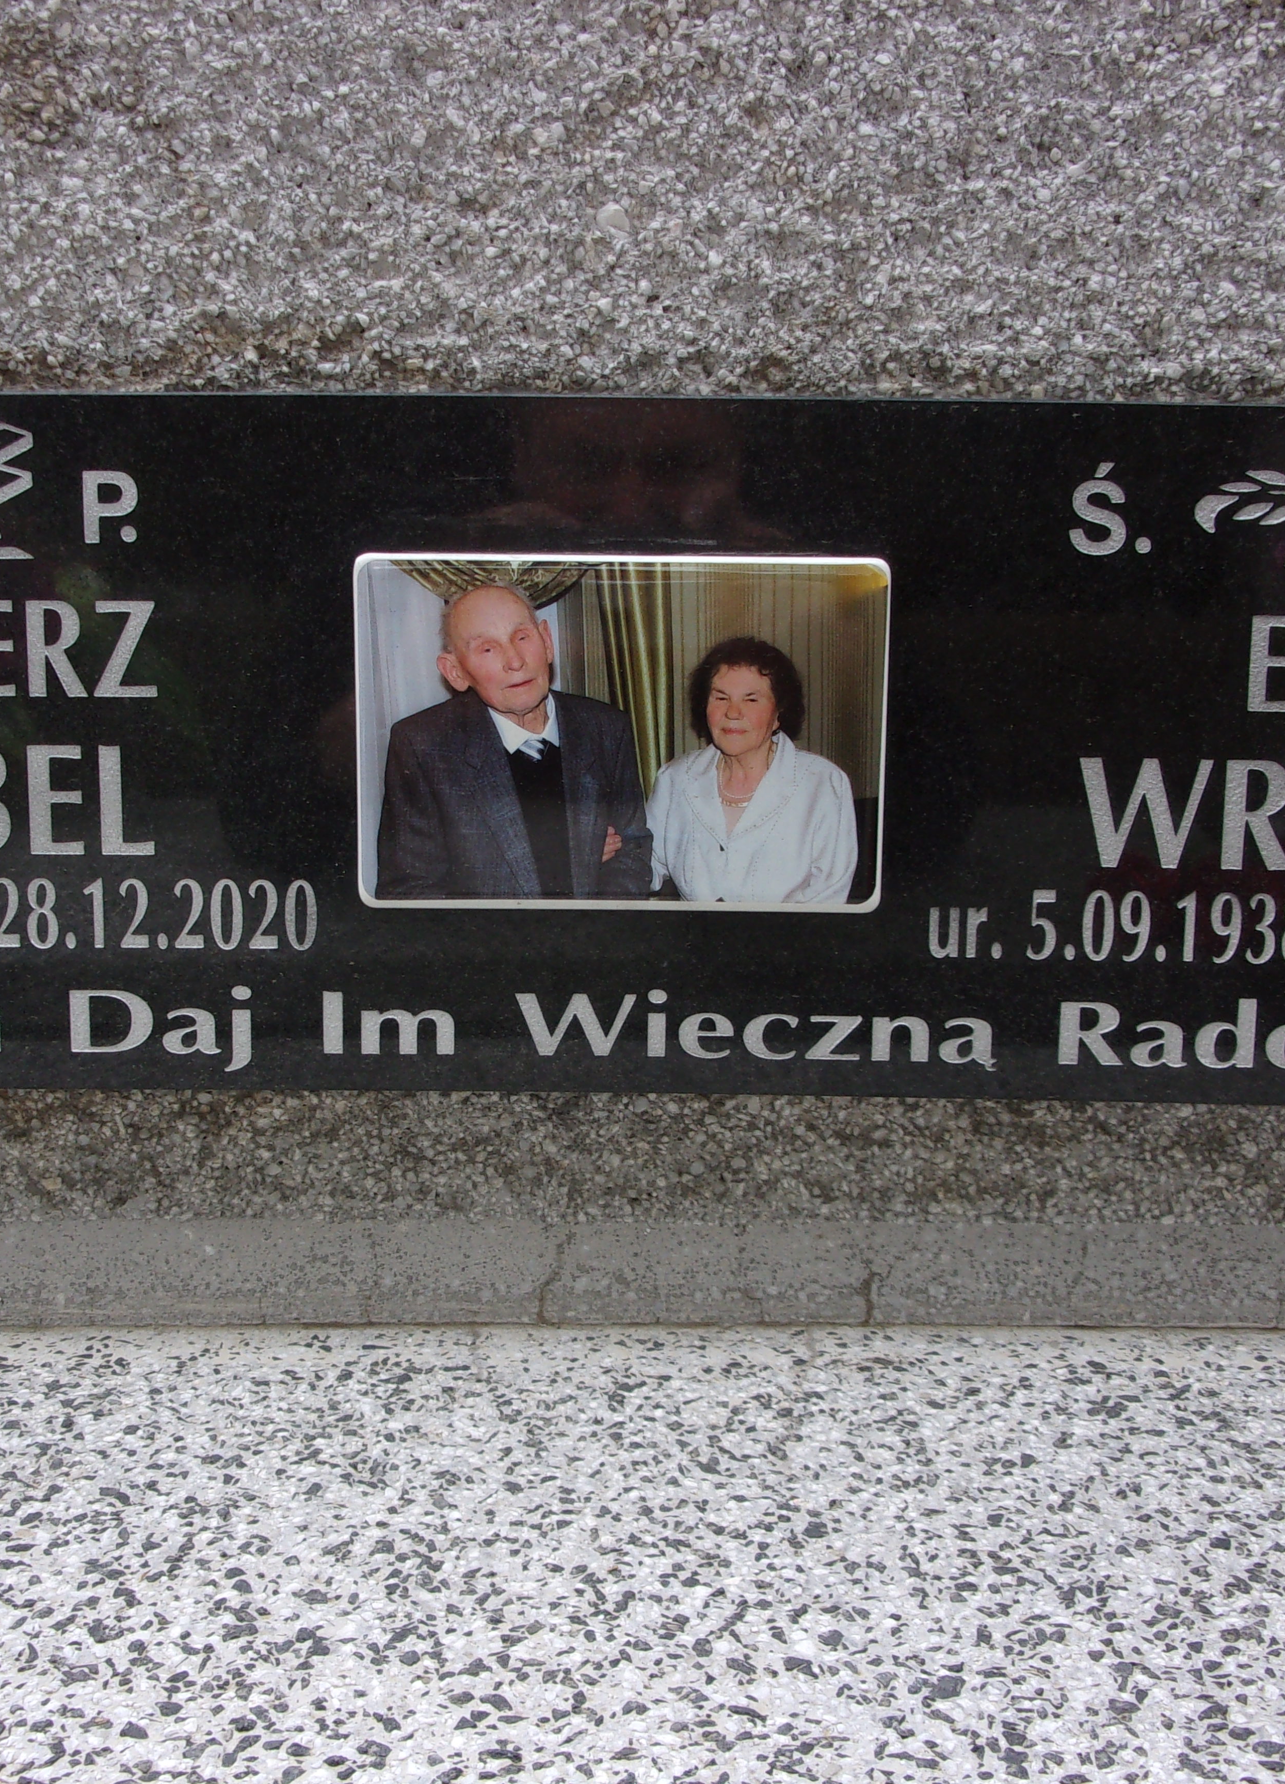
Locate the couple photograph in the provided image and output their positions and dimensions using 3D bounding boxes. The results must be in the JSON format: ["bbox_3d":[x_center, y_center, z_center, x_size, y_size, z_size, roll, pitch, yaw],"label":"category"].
[{"bbox_3d":[-0.006,-0.044,0.548,0.151,0.101,0.009,1,10,0],"label":"couple photograph"}]

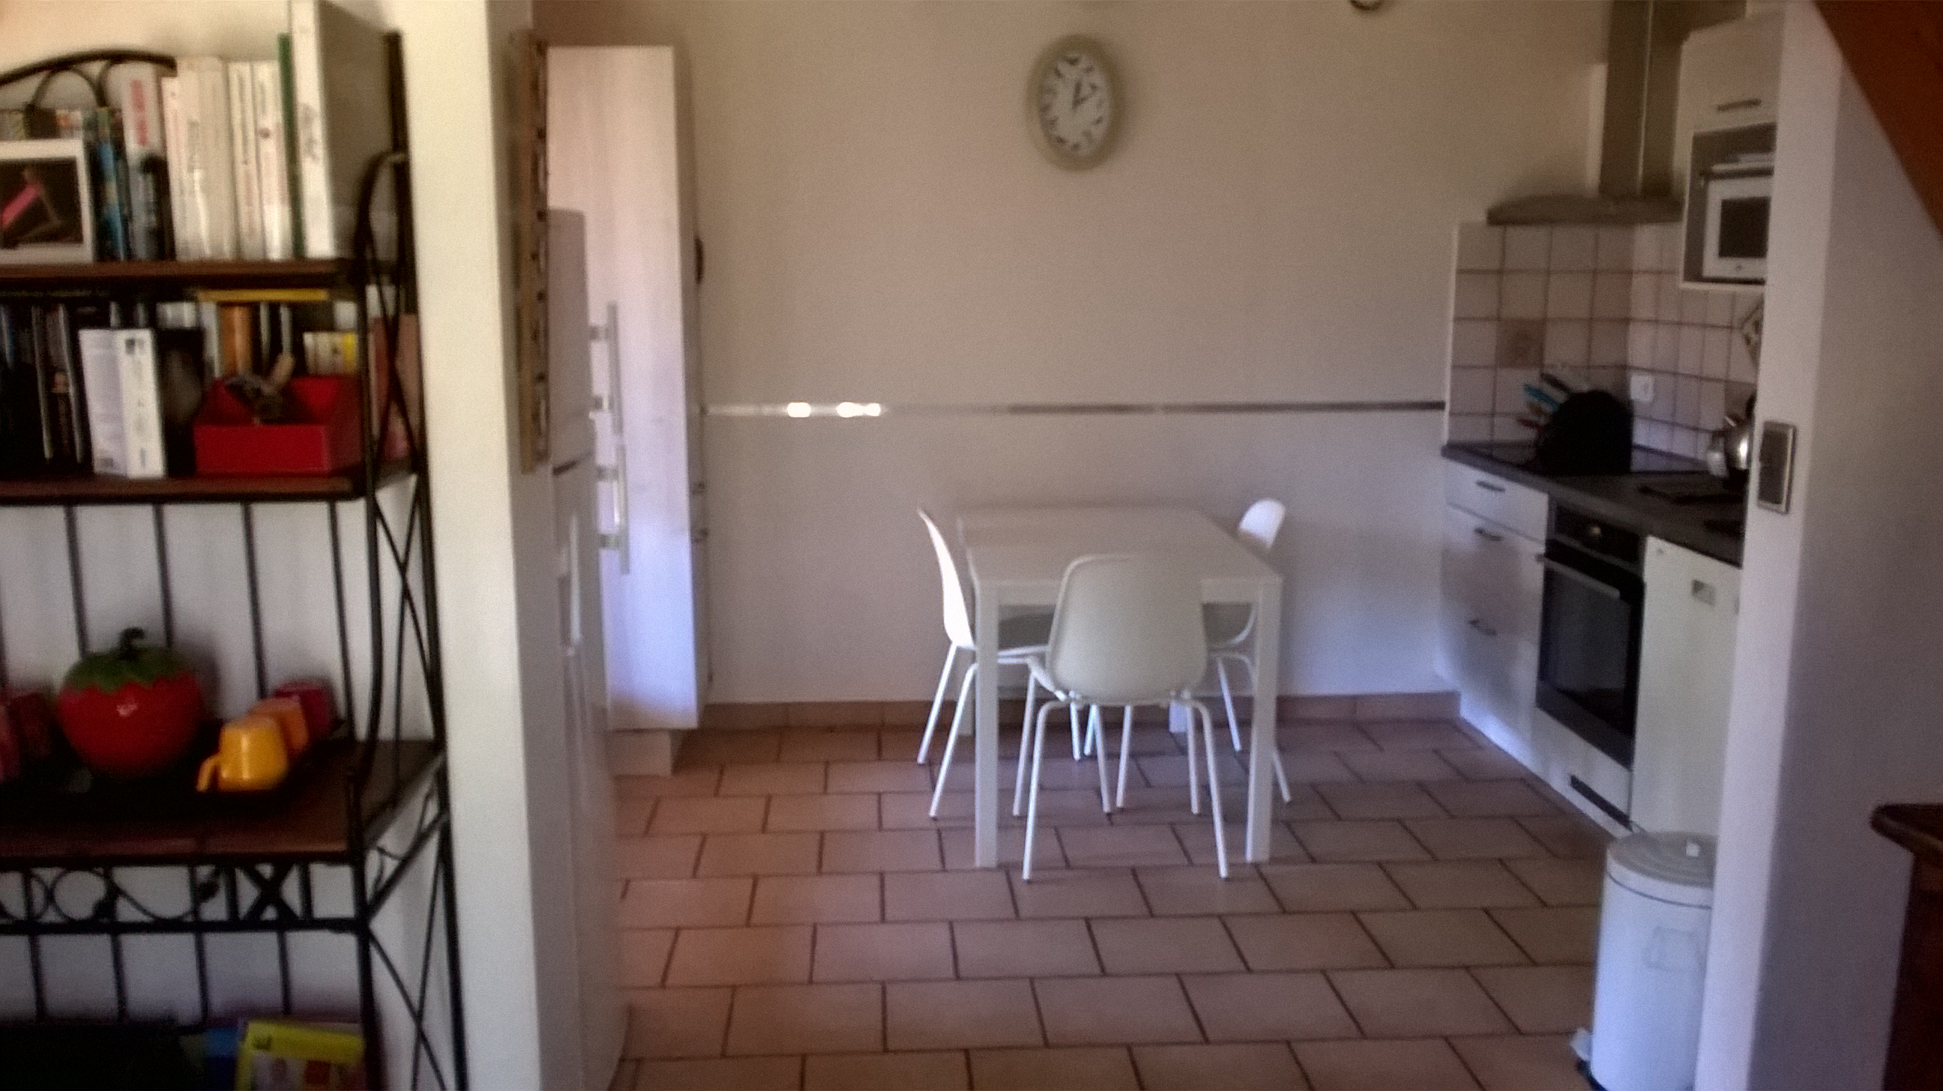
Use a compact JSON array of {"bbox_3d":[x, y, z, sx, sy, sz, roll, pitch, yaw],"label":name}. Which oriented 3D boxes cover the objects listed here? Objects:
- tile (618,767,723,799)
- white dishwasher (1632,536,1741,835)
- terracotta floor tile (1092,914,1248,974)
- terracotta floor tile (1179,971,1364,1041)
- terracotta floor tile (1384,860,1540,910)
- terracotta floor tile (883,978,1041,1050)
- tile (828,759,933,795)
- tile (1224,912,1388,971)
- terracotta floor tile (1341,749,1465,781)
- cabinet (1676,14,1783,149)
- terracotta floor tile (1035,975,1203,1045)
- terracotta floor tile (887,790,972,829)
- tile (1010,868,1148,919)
[{"bbox_3d":[-0.897,0.706,4.744,0.305,0.012,0.305,-1,10,-3],"label":"tile"},{"bbox_3d":[1.946,0.437,3.650,0.600,0.830,0.600,-1,10,-3],"label":"white dishwasher"},{"bbox_3d":[0.434,0.898,3.571,0.305,0.012,0.301,-1,10,-3],"label":"terracotta floor tile"},{"bbox_3d":[0.619,0.964,3.326,0.310,0.012,0.308,-1,10,-3],"label":"terracotta floor tile"},{"bbox_3d":[1.202,0.839,3.932,0.305,0.012,0.305,-1,10,-3],"label":"terracotta floor tile"},{"bbox_3d":[-0.018,0.958,3.251,0.302,0.012,0.302,-1,10,-3],"label":"terracotta floor tile"},{"bbox_3d":[-0.273,0.699,4.784,0.309,0.012,0.304,-1,10,-3],"label":"tile"},{"bbox_3d":[0.749,0.896,3.594,0.305,0.012,0.305,-1,10,-3],"label":"tile"},{"bbox_3d":[1.297,0.675,4.833,0.305,0.012,0.301,-1,10,-3],"label":"terracotta floor tile"},{"bbox_3d":[2.033,-1.140,3.842,0.376,0.255,0.580,-1,10,-3],"label":"cabinet"},{"bbox_3d":[0.296,0.955,3.269,0.302,0.012,0.302,-1,10,-3],"label":"terracotta floor tile"},{"bbox_3d":[-0.092,0.749,4.479,0.305,0.012,0.305,-1,10,-3],"label":"terracotta floor tile"},{"bbox_3d":[0.261,0.853,3.893,0.309,0.012,0.304,-1,10,-3],"label":"tile"}]

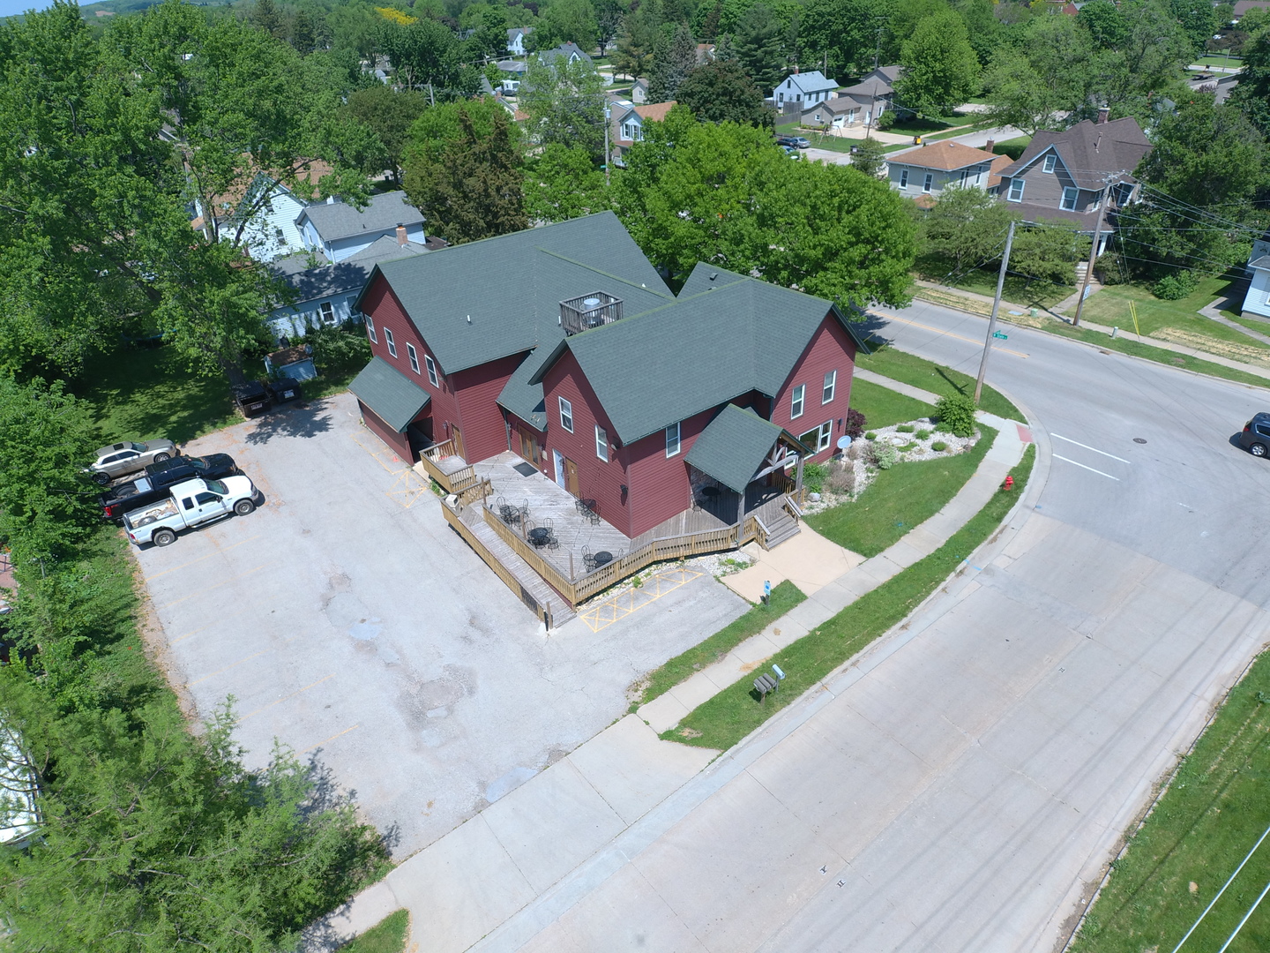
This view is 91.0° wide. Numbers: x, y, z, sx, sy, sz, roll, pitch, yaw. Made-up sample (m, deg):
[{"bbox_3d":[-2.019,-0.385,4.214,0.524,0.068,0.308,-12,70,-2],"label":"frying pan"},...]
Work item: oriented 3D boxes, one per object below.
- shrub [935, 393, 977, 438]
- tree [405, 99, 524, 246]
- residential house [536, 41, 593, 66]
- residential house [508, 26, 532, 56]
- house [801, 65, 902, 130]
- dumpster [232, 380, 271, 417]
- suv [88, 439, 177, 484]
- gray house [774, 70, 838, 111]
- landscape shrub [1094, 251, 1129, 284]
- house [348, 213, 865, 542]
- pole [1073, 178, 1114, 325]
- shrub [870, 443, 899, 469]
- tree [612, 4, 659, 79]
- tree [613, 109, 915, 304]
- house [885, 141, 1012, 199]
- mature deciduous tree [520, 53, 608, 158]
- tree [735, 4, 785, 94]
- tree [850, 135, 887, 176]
[{"bbox_3d":[17.988,-3.432,34.647,2.100,2.300,2.100,-28,43,-31],"label":"shrub"},{"bbox_3d":[-15.342,-25.992,56.892,10.500,14.000,11.000,-28,43,-30],"label":"tree"},{"bbox_3d":[-17.823,-104.750,157.294,12.500,8.095,11.000,-28,43,-31],"label":"residential house"},{"bbox_3d":[-41.646,-155.286,223.003,8.500,8.976,9.000,-28,43,-31],"label":"residential house"},{"bbox_3d":[44.329,-73.397,120.749,23.000,8.000,11.000,-28,43,-30],"label":"house"},{"bbox_3d":[-25.437,-5.098,41.560,1.800,1.400,1.500,-27,43,-31],"label":"dumpster"},{"bbox_3d":[-29.478,-1.083,36.114,5.000,1.480,1.880,-27,43,-30],"label":"suv"},{"bbox_3d":[36.505,-80.762,129.965,13.500,6.500,8.400,-28,43,-30],"label":"gray house"},{"bbox_3d":[40.765,-17.650,52.766,2.800,2.500,2.800,-28,43,-30],"label":"landscape shrub"},{"bbox_3d":[-2.883,-6.663,34.737,19.793,10.500,25.699,-27,43,-31],"label":"house"},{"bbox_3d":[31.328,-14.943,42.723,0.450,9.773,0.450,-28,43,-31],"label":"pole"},{"bbox_3d":[13.536,-1.052,33.900,1.500,1.150,1.500,-2,36,0],"label":"shrub"},{"bbox_3d":[-0.203,-113.963,163.982,12.880,16.040,12.880,-2,36,1],"label":"tree"},{"bbox_3d":[9.471,-19.984,48.324,14.000,13.000,22.000,-29,43,-32],"label":"tree"},{"bbox_3d":[37.127,-35.957,75.119,14.000,7.800,9.000,-25,42,-28],"label":"house"},{"bbox_3d":[-11.261,-58.666,99.000,13.900,14.500,13.900,-2,36,0],"label":"mature deciduous tree"},{"bbox_3d":[28.459,-95.696,139.518,11.933,16.165,11.933,-2,36,1],"label":"tree"},{"bbox_3d":[33.526,-44.811,87.357,5.200,5.600,5.200,-28,43,-30],"label":"tree"}]

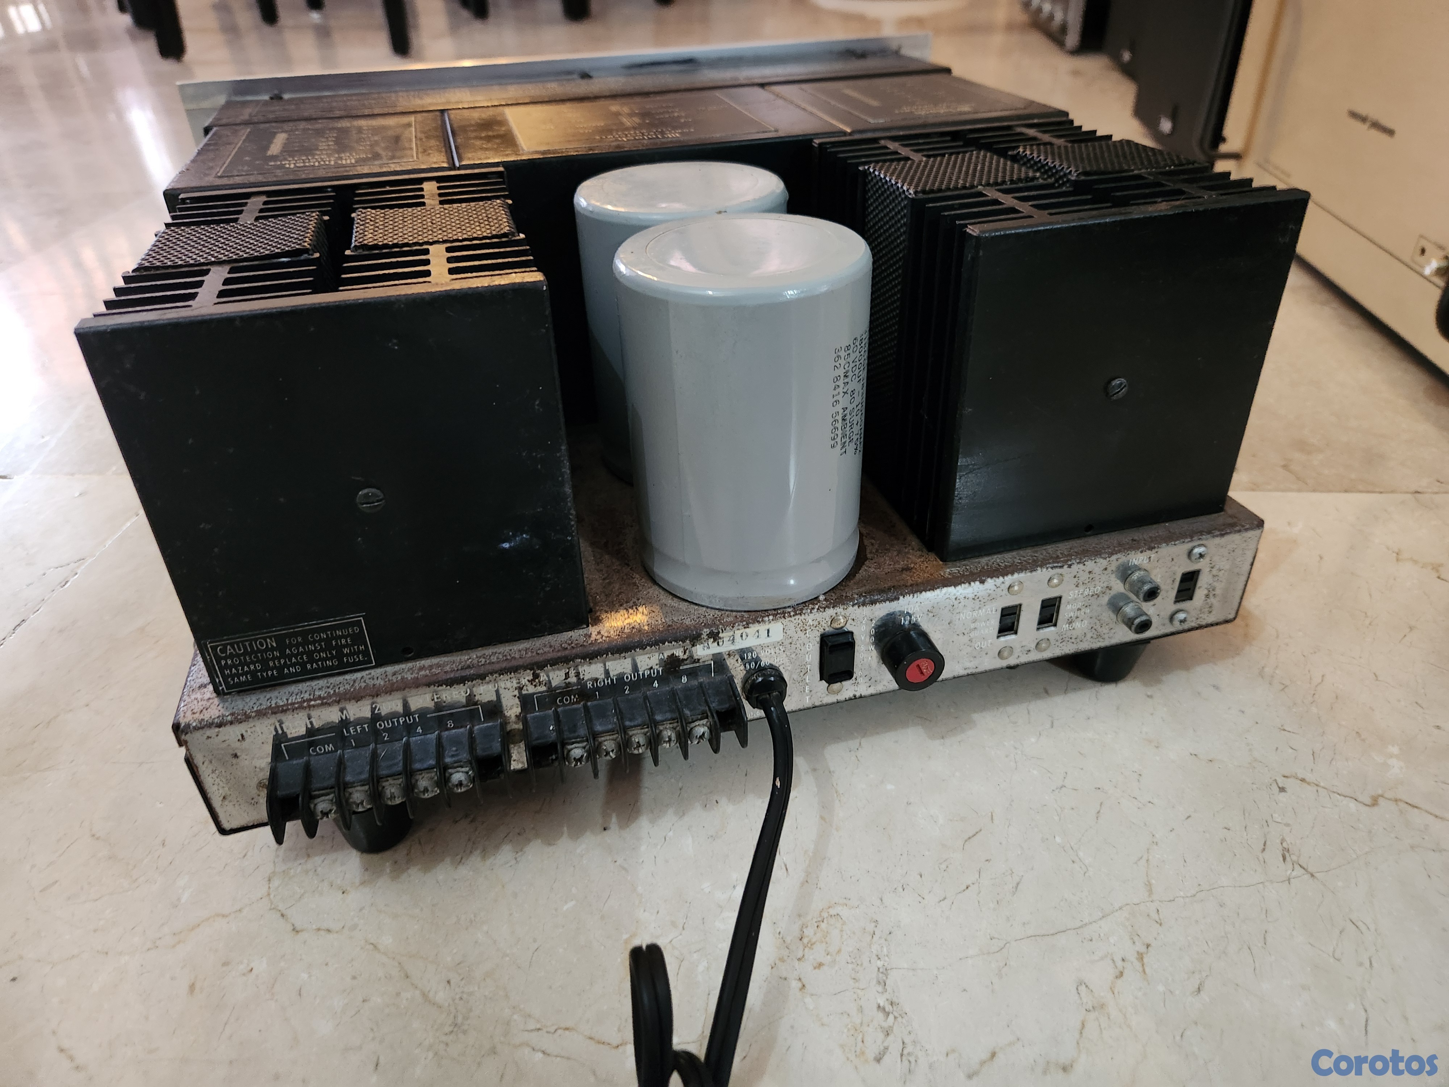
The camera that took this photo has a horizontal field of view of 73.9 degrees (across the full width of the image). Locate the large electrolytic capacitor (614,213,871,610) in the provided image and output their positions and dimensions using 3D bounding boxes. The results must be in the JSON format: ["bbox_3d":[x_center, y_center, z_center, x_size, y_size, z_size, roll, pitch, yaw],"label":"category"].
[{"bbox_3d":[0.007,-0.044,0.316,0.078,0.108,0.078,-1,33,1],"label":"large electrolytic capacitor"}]

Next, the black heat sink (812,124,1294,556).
[{"bbox_3d":[0.110,-0.087,0.372,0.111,0.112,0.142,-10,34,-12],"label":"black heat sink"}]

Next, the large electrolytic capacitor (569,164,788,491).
[{"bbox_3d":[-0.015,-0.086,0.382,0.078,0.108,0.078,-1,33,1],"label":"large electrolytic capacitor"}]

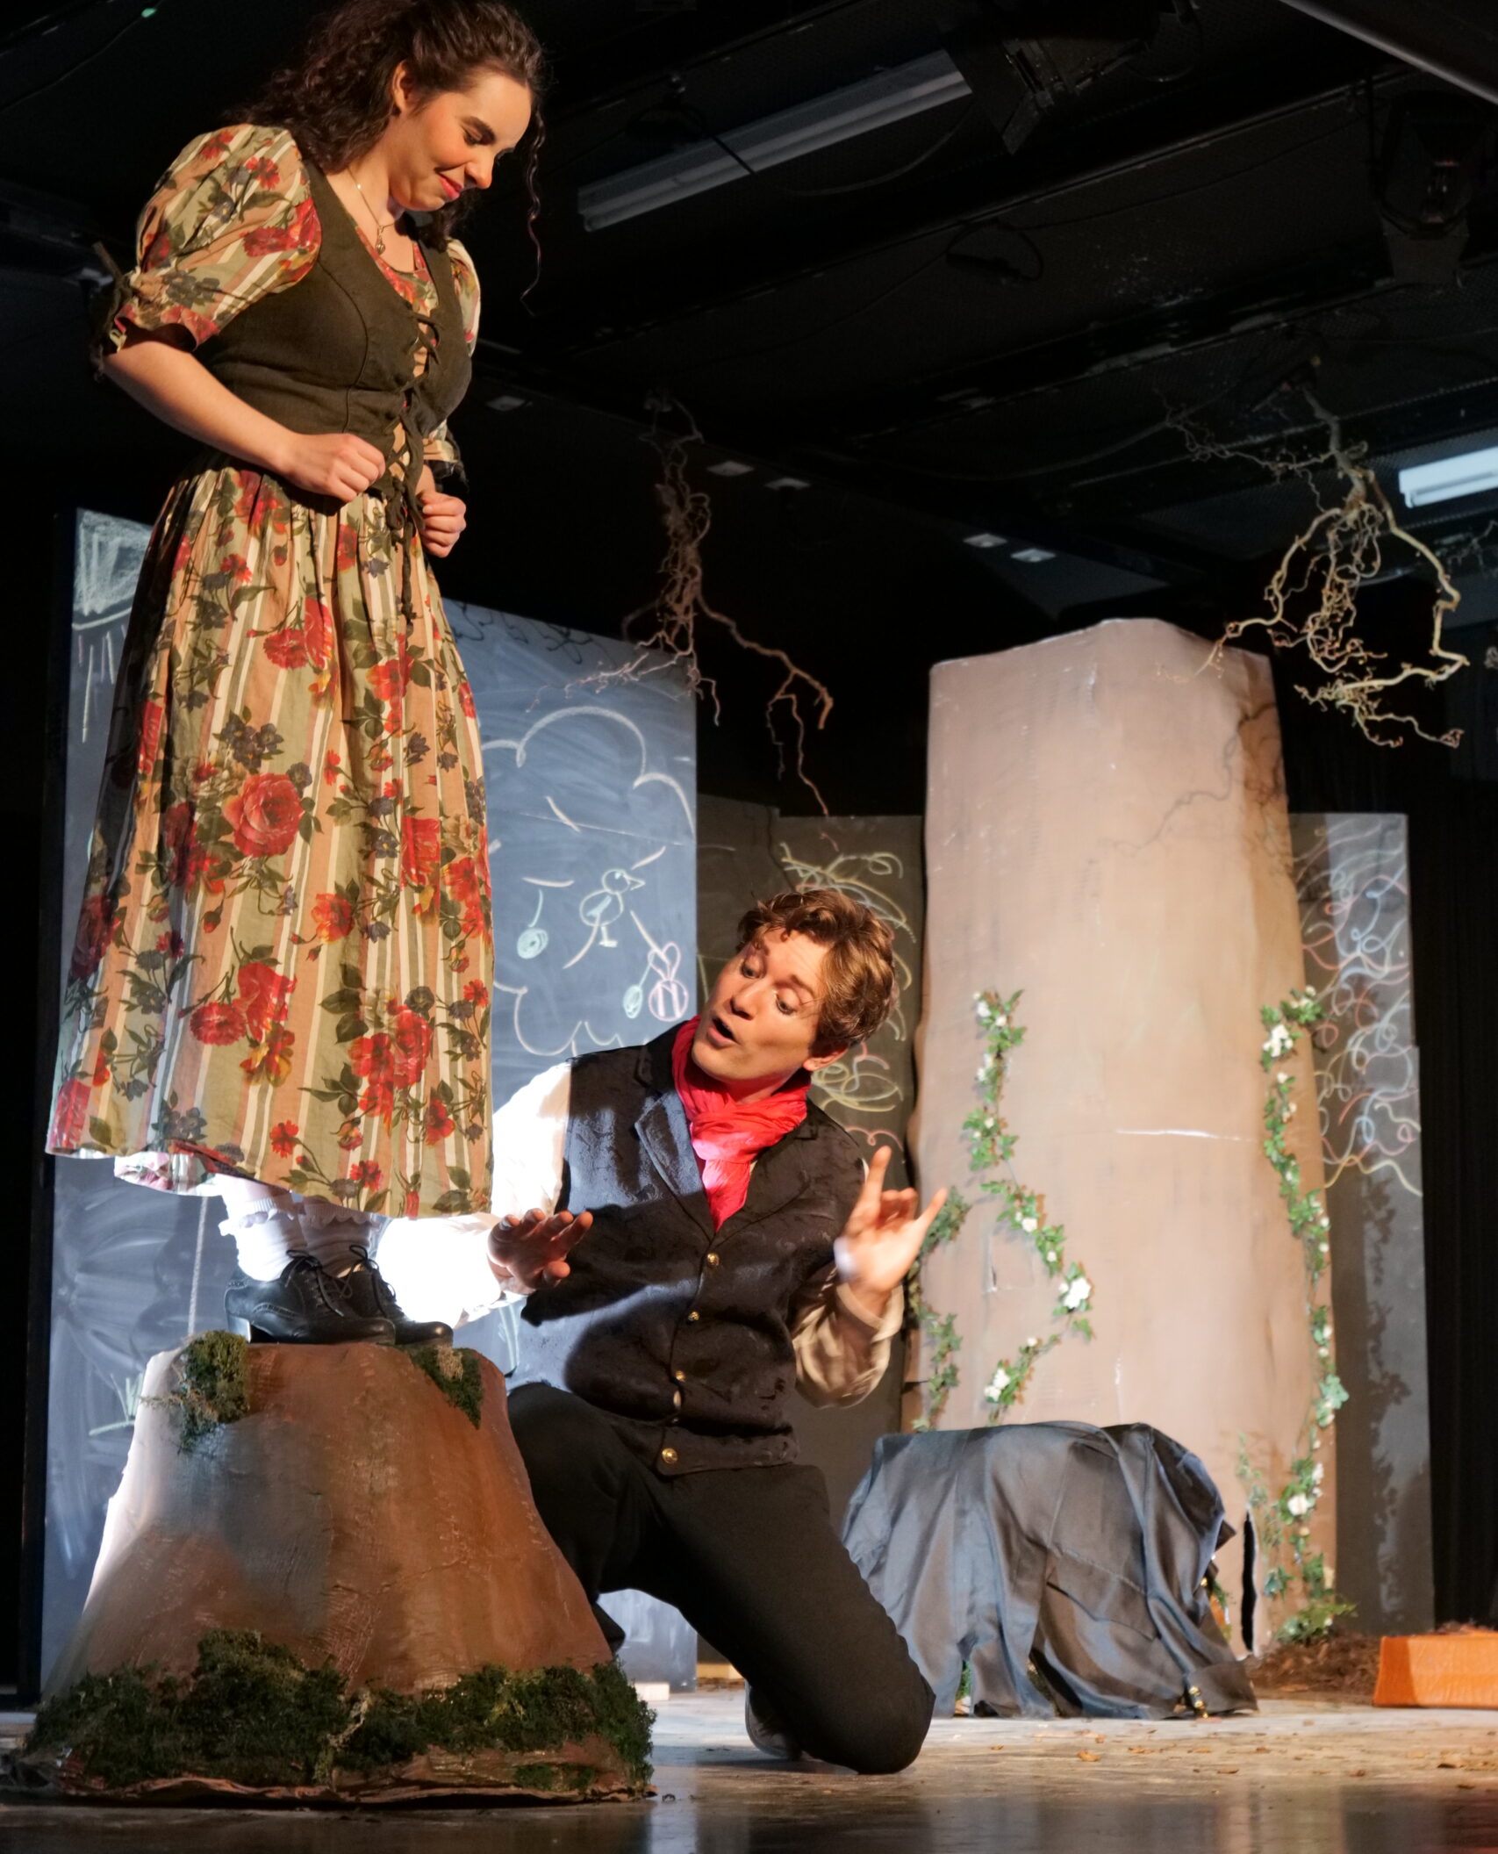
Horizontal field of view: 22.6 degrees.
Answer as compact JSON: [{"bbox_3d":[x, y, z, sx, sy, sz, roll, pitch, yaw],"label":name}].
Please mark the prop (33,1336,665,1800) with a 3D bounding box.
[{"bbox_3d":[-0.478,0.747,4.387,0.730,0.510,0.690,0,-10,0],"label":"prop"}]

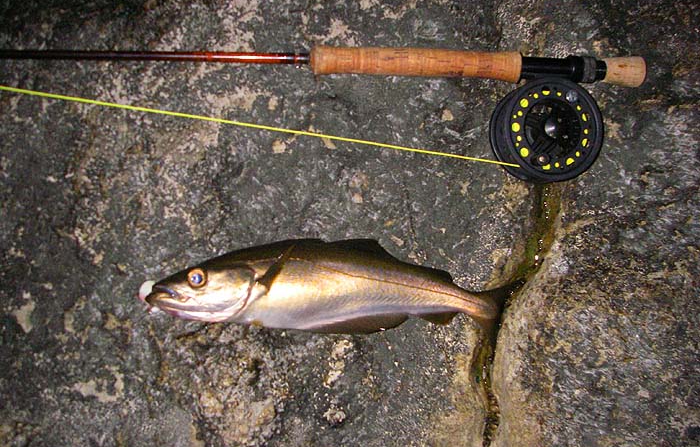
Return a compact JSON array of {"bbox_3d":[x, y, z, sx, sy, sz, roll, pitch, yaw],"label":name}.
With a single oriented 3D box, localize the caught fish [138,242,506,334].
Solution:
[{"bbox_3d":[-0.025,0.058,0.700,0.334,0.044,0.083,2,93,-2],"label":"caught fish"}]

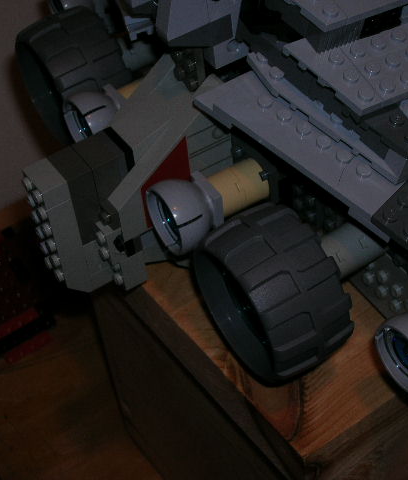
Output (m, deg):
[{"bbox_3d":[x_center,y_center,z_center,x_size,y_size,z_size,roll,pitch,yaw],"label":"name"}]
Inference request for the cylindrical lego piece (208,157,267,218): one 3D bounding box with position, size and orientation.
[{"bbox_3d":[0.012,-0.018,0.378,0.019,0.016,0.016,-29,50,-18],"label":"cylindrical lego piece"}]

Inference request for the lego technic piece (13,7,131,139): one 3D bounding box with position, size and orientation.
[{"bbox_3d":[-0.052,-0.064,0.439,0.030,0.054,0.054,-29,50,-18],"label":"lego technic piece"}]

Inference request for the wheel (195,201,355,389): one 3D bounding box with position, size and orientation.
[{"bbox_3d":[0.022,0.018,0.357,0.030,0.054,0.054,-29,50,-18],"label":"wheel"}]

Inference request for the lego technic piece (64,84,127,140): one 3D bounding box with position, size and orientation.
[{"bbox_3d":[-0.039,-0.046,0.411,0.021,0.027,0.027,-29,50,-18],"label":"lego technic piece"}]

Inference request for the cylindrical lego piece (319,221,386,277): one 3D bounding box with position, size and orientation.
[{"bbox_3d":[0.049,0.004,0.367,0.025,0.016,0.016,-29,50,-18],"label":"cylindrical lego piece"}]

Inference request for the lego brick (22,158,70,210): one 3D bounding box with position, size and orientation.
[{"bbox_3d":[-0.055,-0.019,0.371,0.011,0.008,0.016,-29,50,-18],"label":"lego brick"}]

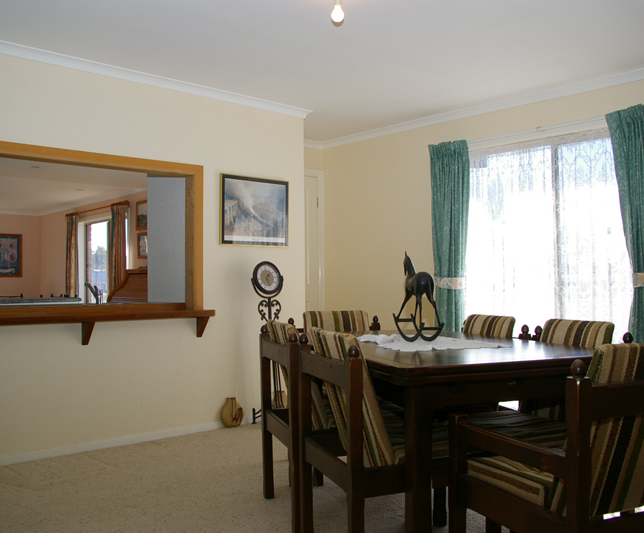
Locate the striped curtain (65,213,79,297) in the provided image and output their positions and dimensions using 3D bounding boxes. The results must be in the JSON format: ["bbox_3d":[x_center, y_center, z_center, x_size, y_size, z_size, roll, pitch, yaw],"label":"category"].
[{"bbox_3d":[-4.373,0.179,10.494,0.420,2.200,0.120,-2,-2,44],"label":"striped curtain"}]

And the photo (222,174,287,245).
[{"bbox_3d":[-0.491,-0.402,4.452,0.590,0.510,0.025,1,-2,-38],"label":"photo"}]

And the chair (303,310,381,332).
[{"bbox_3d":[0.176,0.691,3.399,0.600,0.860,0.570,0,-1,-22],"label":"chair"}]

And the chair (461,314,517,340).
[{"bbox_3d":[0.659,0.680,3.003,0.560,0.860,0.510,1,-2,-28],"label":"chair"}]

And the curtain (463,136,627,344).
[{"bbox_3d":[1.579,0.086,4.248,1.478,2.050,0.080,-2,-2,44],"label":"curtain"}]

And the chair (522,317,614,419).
[{"bbox_3d":[0.928,0.667,2.544,0.560,0.860,0.510,1,-2,-29],"label":"chair"}]

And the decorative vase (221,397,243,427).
[{"bbox_3d":[-0.634,1.036,4.225,0.155,0.215,0.140,1,-2,-38],"label":"decorative vase"}]

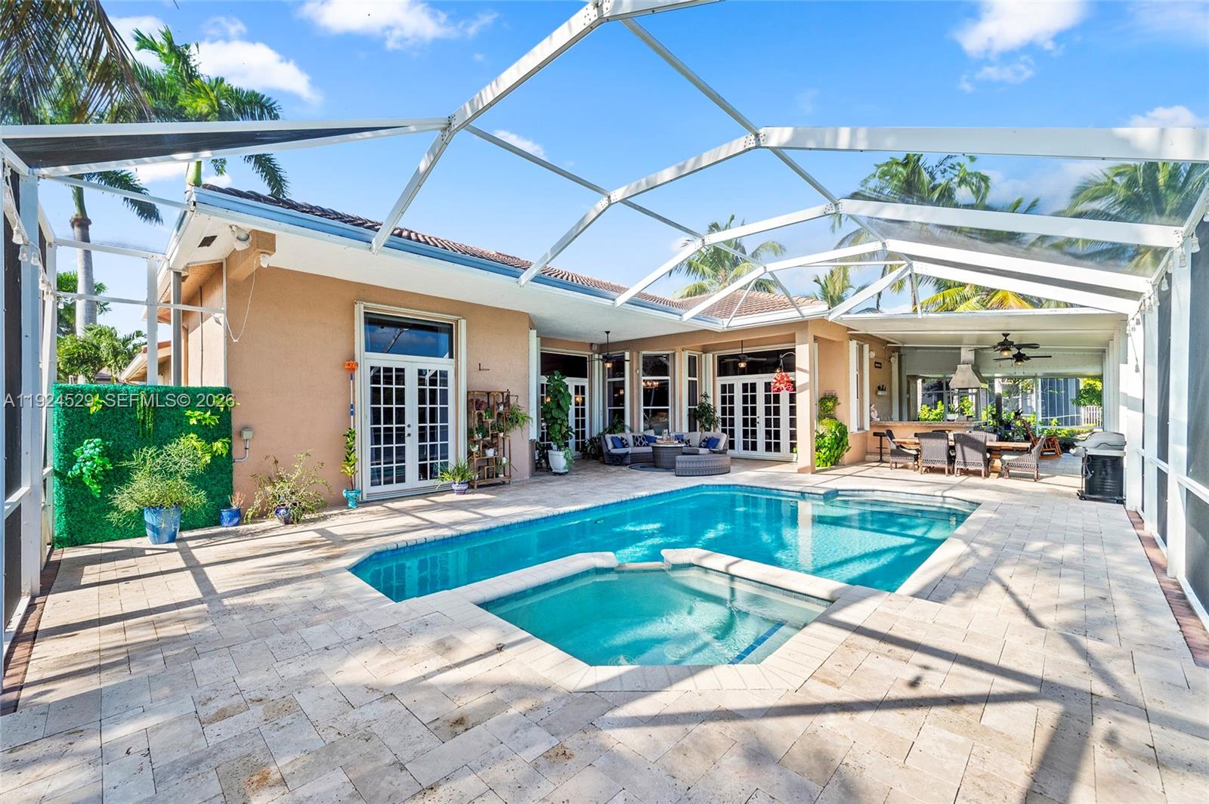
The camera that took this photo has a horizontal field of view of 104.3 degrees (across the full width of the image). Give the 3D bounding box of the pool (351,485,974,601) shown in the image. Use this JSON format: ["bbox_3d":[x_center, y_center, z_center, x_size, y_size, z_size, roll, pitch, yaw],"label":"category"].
[{"bbox_3d":[1.844,2.356,6.590,4.510,1.300,8.860,0,-1,45],"label":"pool"}]

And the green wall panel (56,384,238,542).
[{"bbox_3d":[-5.911,0.762,6.141,1.660,1.930,0.150,0,-1,-45],"label":"green wall panel"}]

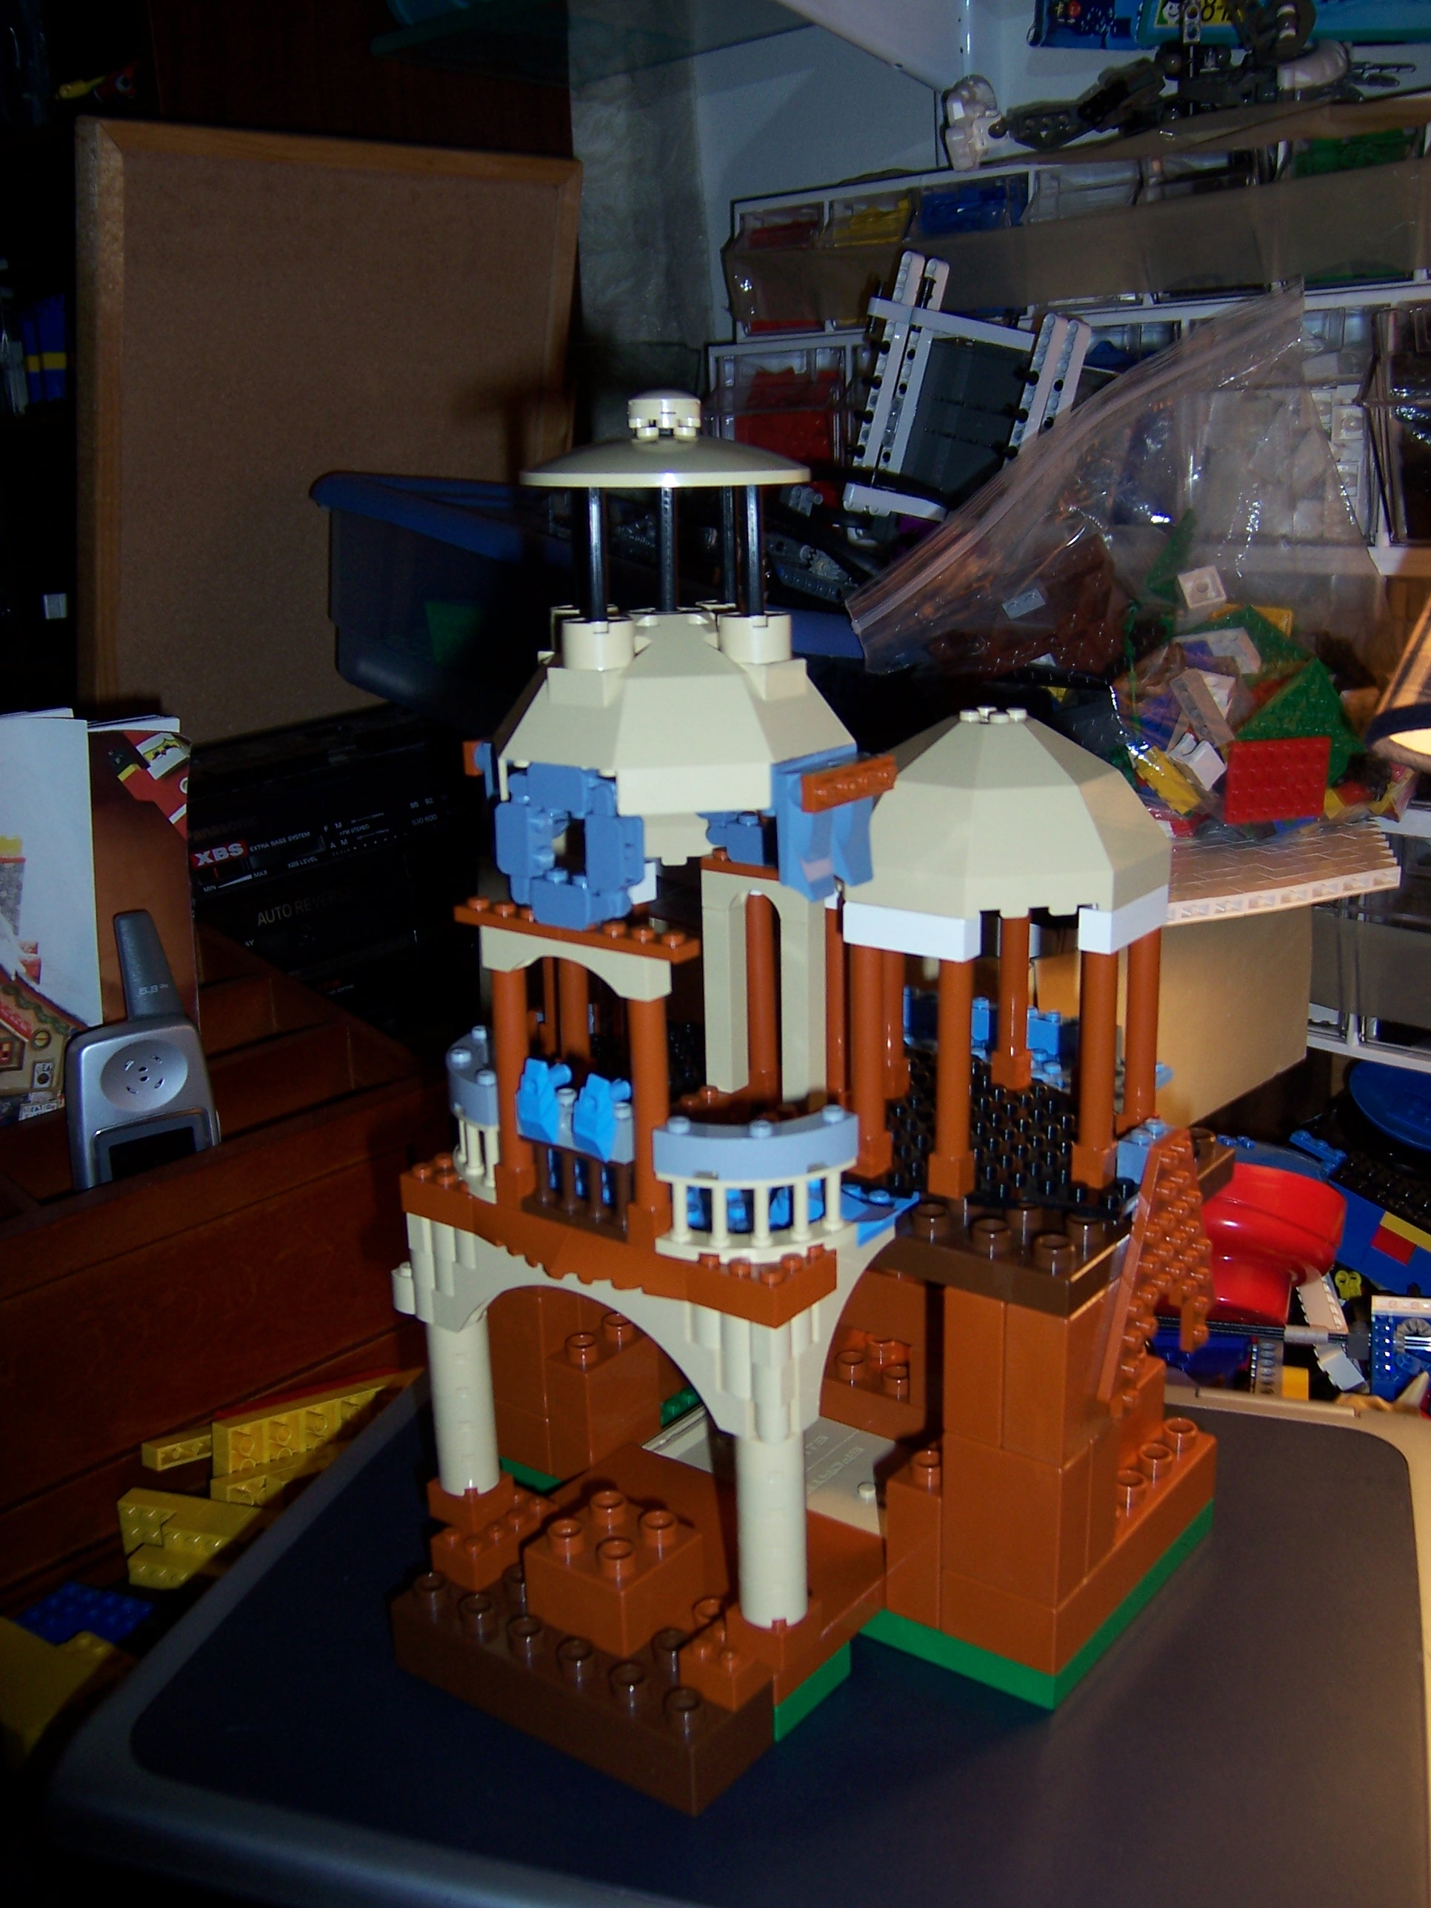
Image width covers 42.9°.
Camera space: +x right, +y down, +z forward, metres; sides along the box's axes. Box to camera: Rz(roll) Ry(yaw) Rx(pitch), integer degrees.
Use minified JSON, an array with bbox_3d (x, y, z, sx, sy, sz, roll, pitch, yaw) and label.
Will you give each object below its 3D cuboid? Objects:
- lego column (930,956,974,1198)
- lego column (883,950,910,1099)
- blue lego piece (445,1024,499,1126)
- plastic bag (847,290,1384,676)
[{"bbox_3d":[0.056,0.028,0.428,0.008,0.058,0.008,11,20,36],"label":"lego column"},{"bbox_3d":[0.048,0.011,0.496,0.008,0.058,0.008,10,19,36],"label":"lego column"},{"bbox_3d":[-0.057,0.030,0.451,0.032,0.011,0.032,10,19,36],"label":"blue lego piece"},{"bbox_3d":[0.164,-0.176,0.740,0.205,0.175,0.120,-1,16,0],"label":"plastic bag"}]

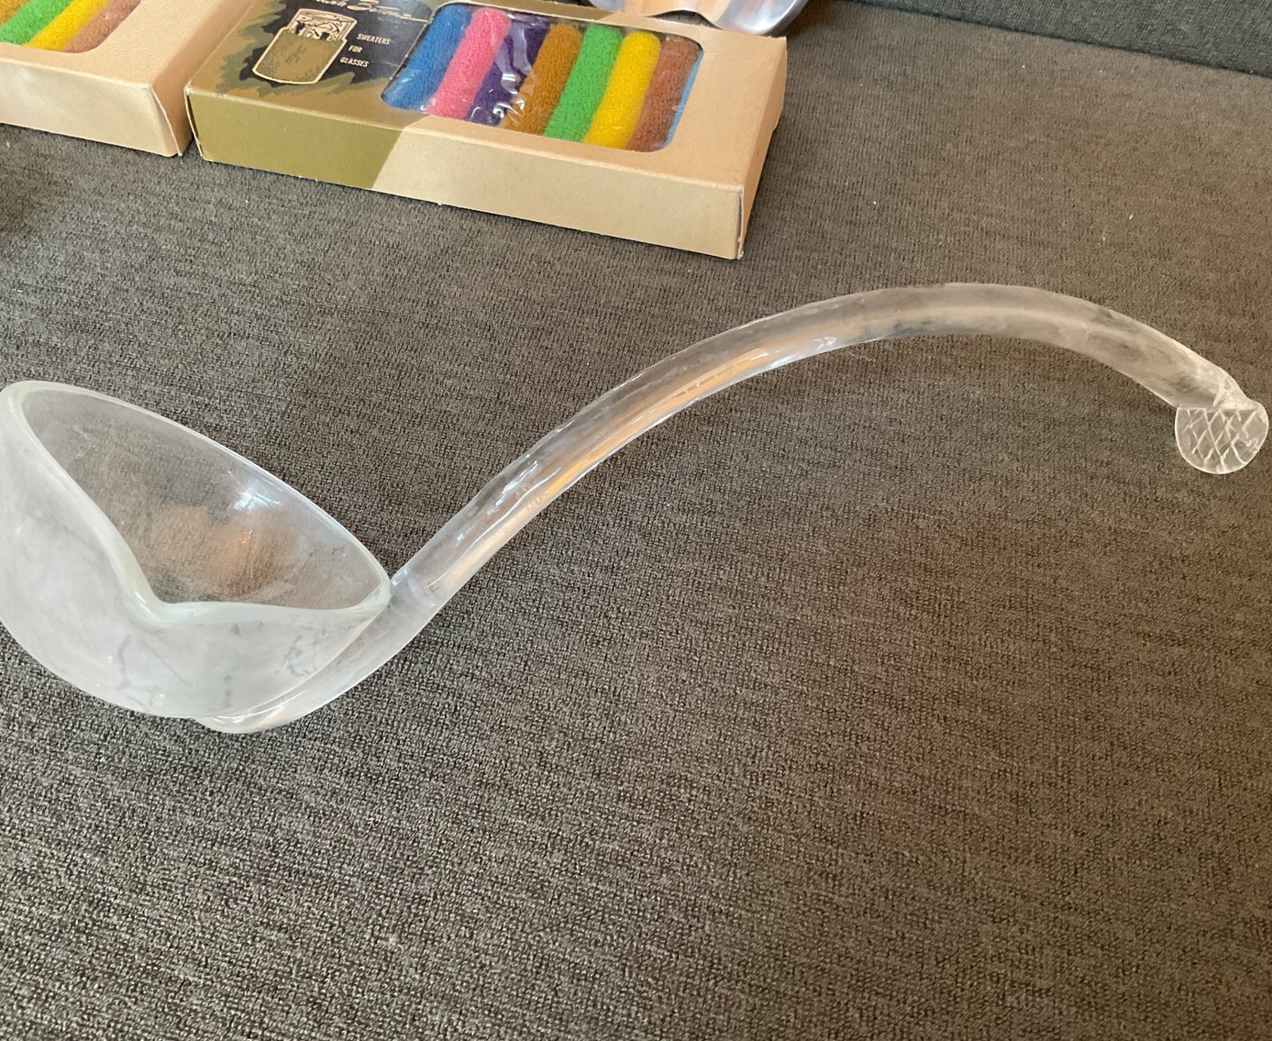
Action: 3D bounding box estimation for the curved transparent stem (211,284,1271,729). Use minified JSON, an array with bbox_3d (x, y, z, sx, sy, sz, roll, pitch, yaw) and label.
[{"bbox_3d":[0.030,-0.015,0.317,0.317,0.083,0.030,-14,21,-12],"label":"curved transparent stem"}]

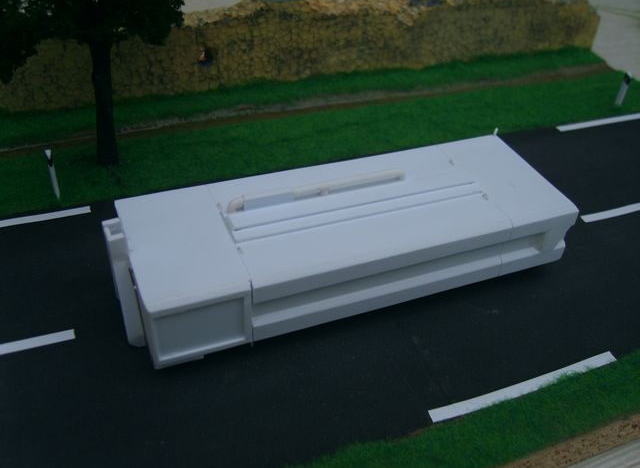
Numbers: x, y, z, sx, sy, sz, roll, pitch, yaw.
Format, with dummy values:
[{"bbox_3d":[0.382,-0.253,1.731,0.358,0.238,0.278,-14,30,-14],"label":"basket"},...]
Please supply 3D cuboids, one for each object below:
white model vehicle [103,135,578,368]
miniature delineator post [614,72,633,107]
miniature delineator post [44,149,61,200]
[{"bbox_3d":[0.005,0.000,0.128,0.088,0.015,0.029,-12,45,-21],"label":"white model vehicle"},{"bbox_3d":[0.091,-0.043,0.193,0.001,0.011,0.002,-14,43,-20],"label":"miniature delineator post"},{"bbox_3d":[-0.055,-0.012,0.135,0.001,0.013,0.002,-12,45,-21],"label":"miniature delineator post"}]

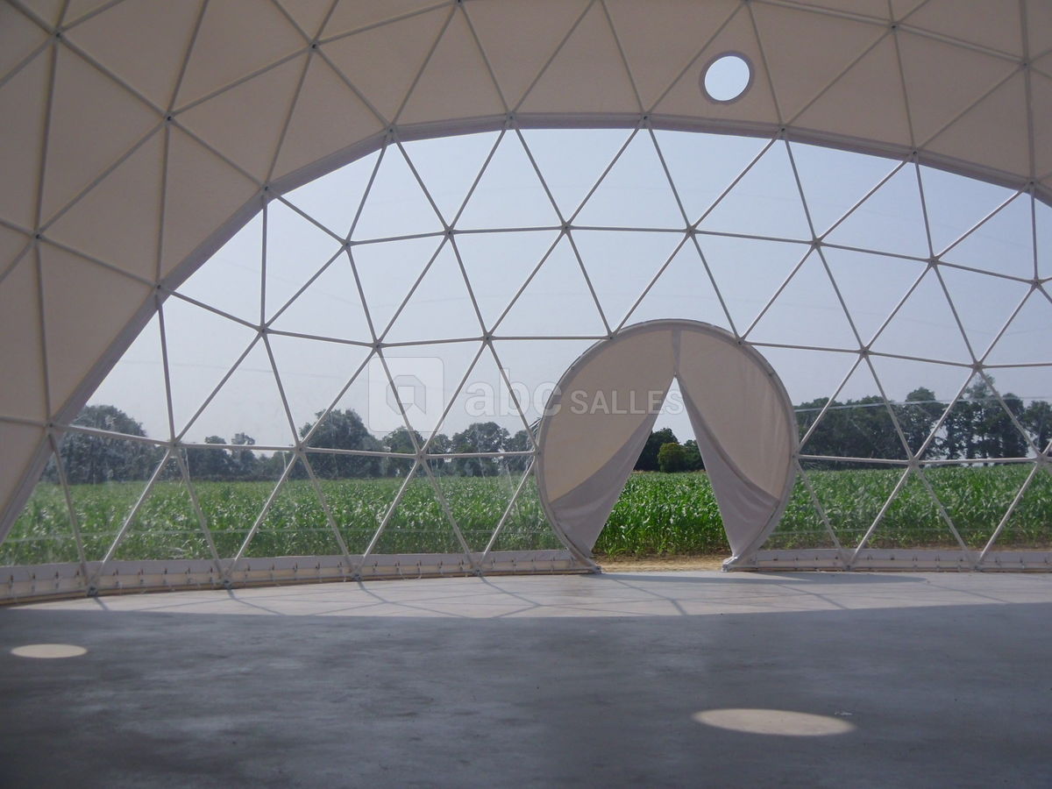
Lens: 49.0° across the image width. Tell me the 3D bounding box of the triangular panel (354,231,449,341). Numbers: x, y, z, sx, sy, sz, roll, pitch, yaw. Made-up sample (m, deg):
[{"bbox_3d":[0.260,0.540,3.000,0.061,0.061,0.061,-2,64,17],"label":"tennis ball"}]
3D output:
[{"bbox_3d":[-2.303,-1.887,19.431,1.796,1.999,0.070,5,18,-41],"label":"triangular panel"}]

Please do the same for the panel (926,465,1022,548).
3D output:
[{"bbox_3d":[8.991,2.339,22.891,2.179,1.963,0.040,-3,1,18],"label":"panel"}]

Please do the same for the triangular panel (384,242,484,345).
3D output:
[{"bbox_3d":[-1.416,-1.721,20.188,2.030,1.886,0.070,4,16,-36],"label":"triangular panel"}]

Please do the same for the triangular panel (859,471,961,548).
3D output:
[{"bbox_3d":[7.538,2.274,22.707,1.840,1.563,0.070,-1,-2,13],"label":"triangular panel"}]

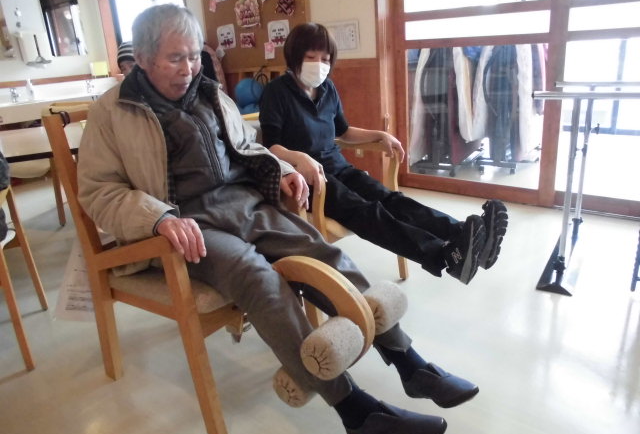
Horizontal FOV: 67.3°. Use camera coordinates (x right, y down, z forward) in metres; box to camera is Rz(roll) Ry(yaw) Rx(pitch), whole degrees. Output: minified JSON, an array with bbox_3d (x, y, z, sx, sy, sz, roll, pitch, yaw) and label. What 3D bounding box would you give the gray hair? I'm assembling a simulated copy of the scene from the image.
[{"bbox_3d":[-0.420,-0.484,1.316,0.205,0.180,0.175,24,33,34],"label":"gray hair"}]

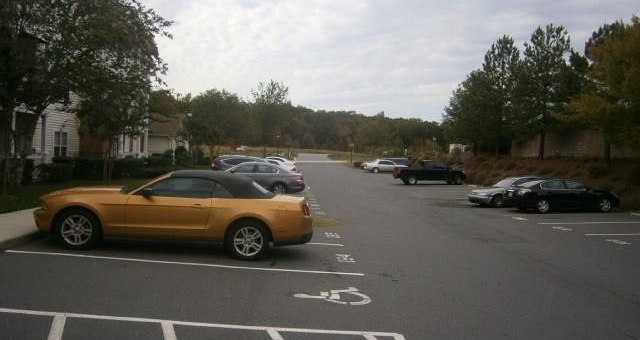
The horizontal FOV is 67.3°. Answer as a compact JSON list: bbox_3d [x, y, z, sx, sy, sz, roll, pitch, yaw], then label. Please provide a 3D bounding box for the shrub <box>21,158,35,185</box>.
[{"bbox_3d":[-10.900,0.085,18.000,0.520,1.000,0.520,2,1,-3],"label":"shrub"}]

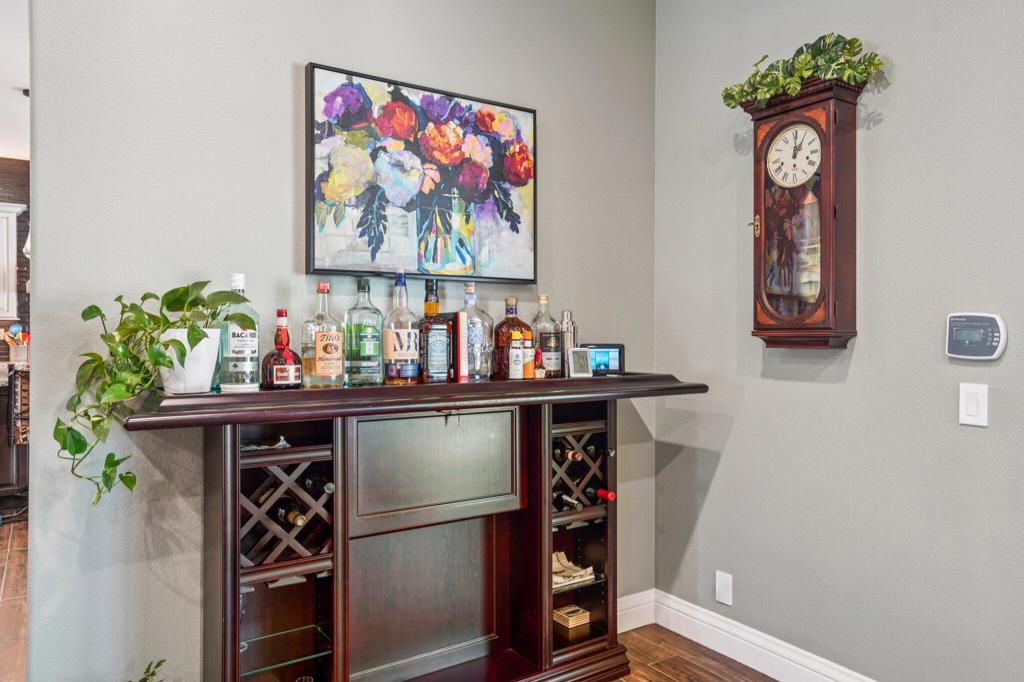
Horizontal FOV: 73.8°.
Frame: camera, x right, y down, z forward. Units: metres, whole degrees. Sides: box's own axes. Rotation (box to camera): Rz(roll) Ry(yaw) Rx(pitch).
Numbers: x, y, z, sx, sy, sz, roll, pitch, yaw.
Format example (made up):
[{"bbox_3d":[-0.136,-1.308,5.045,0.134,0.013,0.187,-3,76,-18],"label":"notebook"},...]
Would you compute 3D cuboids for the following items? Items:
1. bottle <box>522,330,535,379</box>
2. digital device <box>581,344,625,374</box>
[{"bbox_3d":[0.055,0.046,2.305,0.046,0.160,0.046,0,0,0],"label":"bottle"},{"bbox_3d":[0.336,0.073,2.535,0.193,0.112,0.055,0,0,-25],"label":"digital device"}]

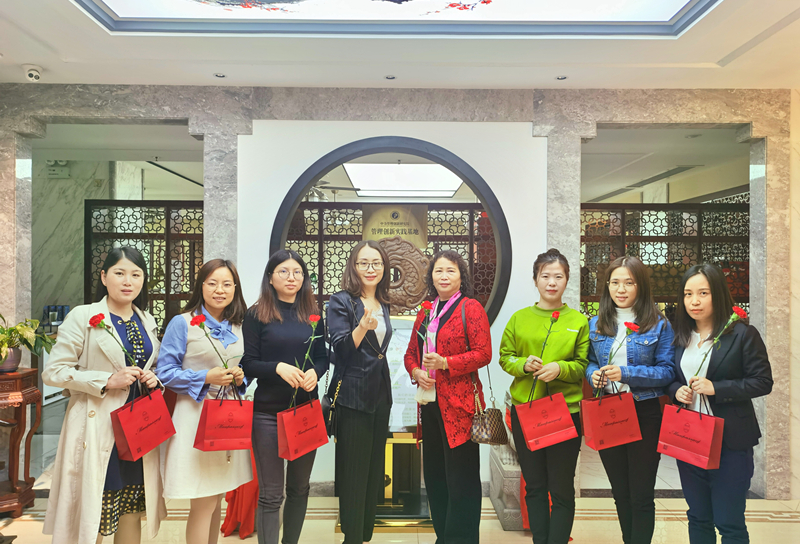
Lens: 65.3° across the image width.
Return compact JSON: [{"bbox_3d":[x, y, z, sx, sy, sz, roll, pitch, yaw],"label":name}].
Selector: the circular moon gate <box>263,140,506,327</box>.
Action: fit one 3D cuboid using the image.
[{"bbox_3d":[-0.058,-0.098,4.270,1.625,1.625,0.200,0,0,0],"label":"circular moon gate"}]

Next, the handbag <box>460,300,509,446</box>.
[{"bbox_3d":[0.449,0.518,3.280,0.160,0.740,0.240,0,0,28],"label":"handbag"}]

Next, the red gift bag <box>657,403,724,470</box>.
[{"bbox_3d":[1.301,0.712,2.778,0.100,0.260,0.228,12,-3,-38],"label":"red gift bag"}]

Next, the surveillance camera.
[{"bbox_3d":[-2.280,-1.221,3.876,0.120,0.090,0.120,0,0,-37],"label":"surveillance camera"}]

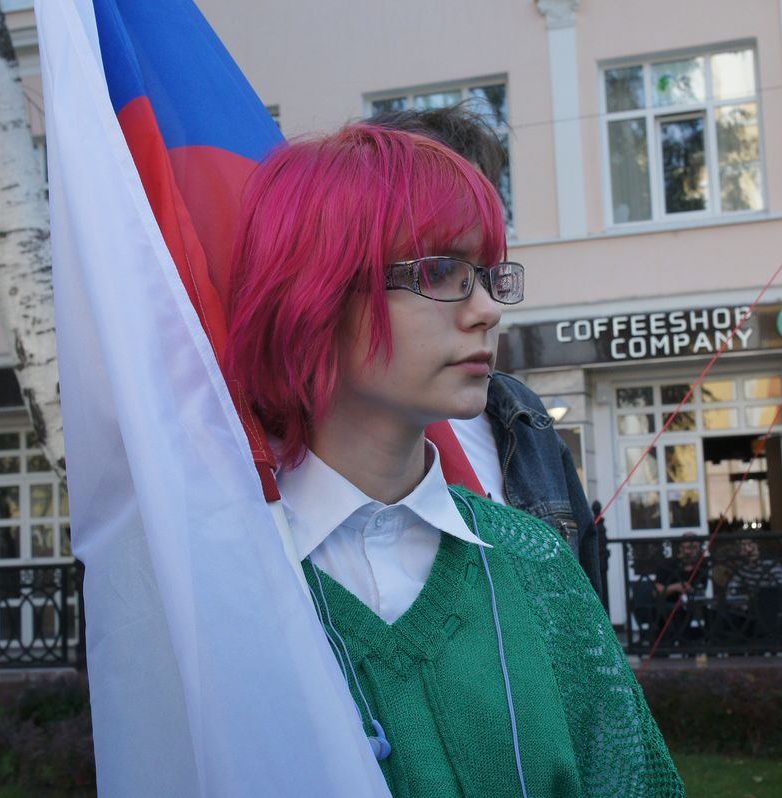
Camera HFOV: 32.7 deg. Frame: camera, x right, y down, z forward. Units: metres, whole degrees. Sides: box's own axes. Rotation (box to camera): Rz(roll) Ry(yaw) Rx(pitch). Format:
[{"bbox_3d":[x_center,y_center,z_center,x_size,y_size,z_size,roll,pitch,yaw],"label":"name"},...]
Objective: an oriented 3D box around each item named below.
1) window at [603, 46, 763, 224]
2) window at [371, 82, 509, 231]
[{"bbox_3d":[3.403,-3.052,15.570,1.788,1.937,0.200,-4,-6,15],"label":"window"},{"bbox_3d":[0.583,-2.850,16.347,1.796,1.937,0.200,-4,-6,15],"label":"window"}]

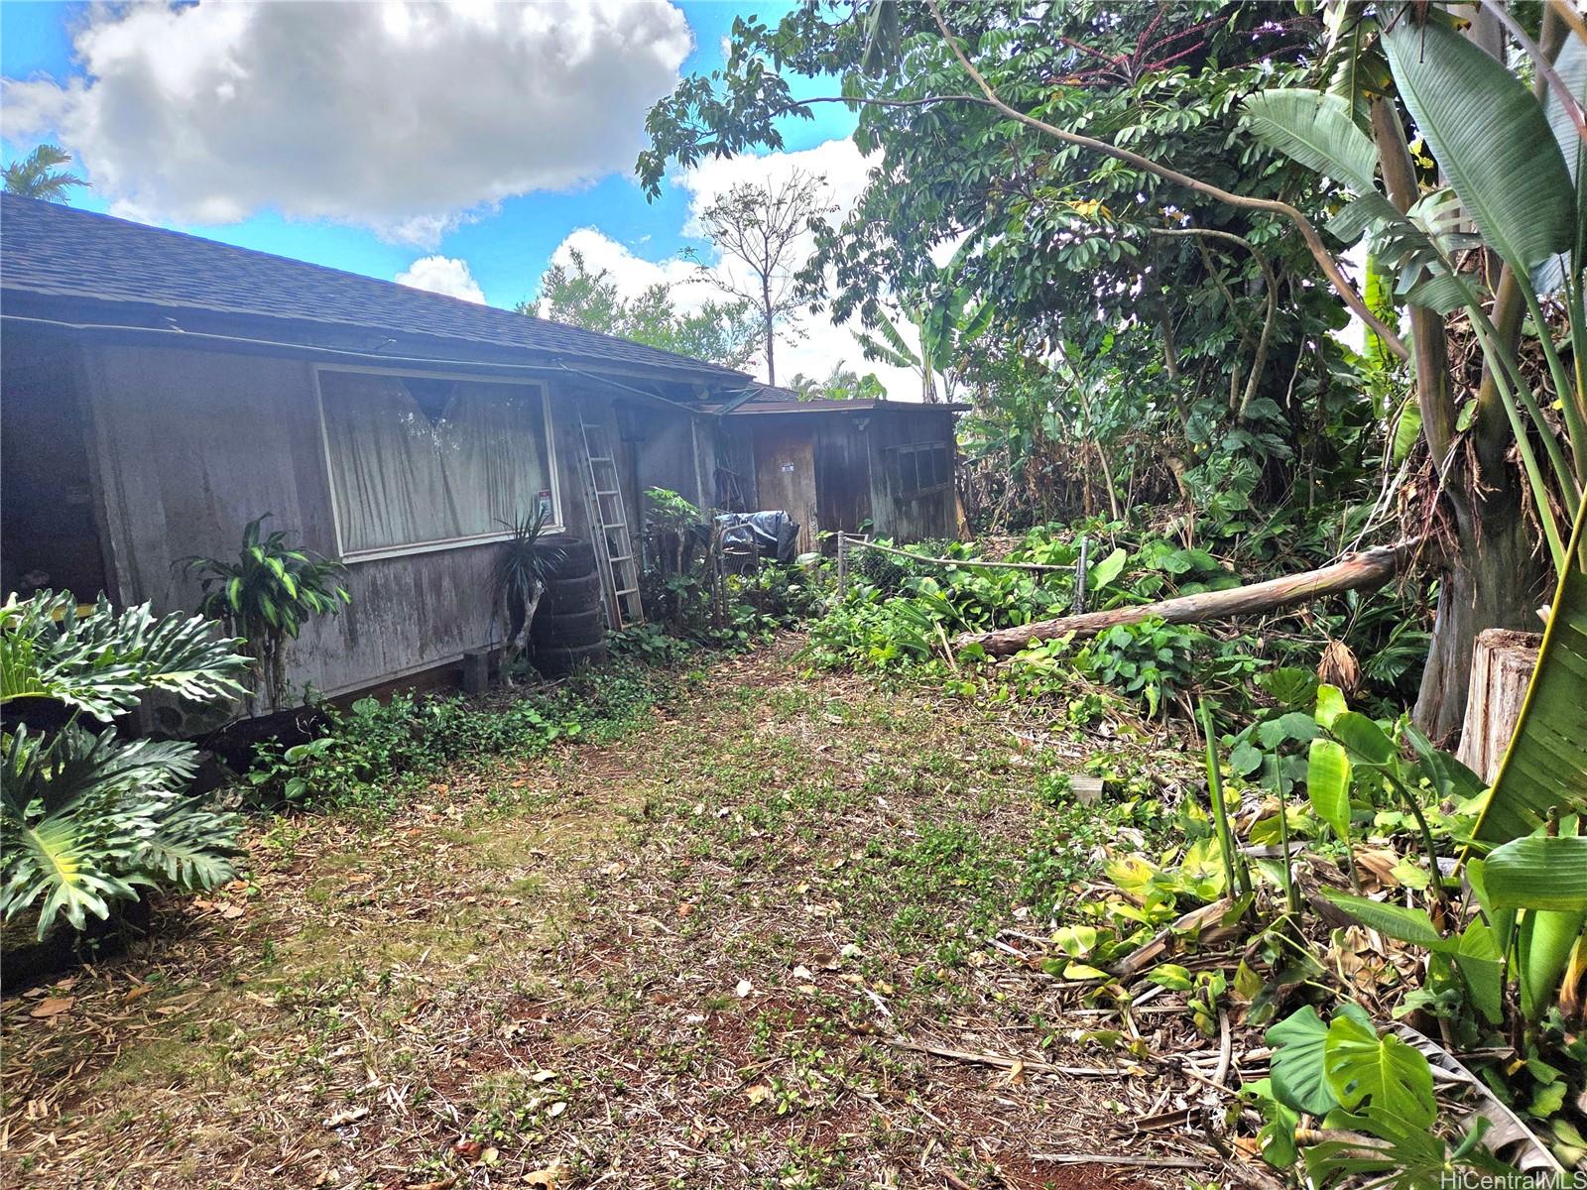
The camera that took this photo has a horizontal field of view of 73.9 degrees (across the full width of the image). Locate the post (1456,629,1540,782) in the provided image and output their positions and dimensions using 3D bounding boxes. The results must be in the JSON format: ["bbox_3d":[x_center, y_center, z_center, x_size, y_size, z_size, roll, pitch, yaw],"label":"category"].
[{"bbox_3d":[2.828,0.465,4.178,0.420,0.601,0.420,0,9,34],"label":"post"}]

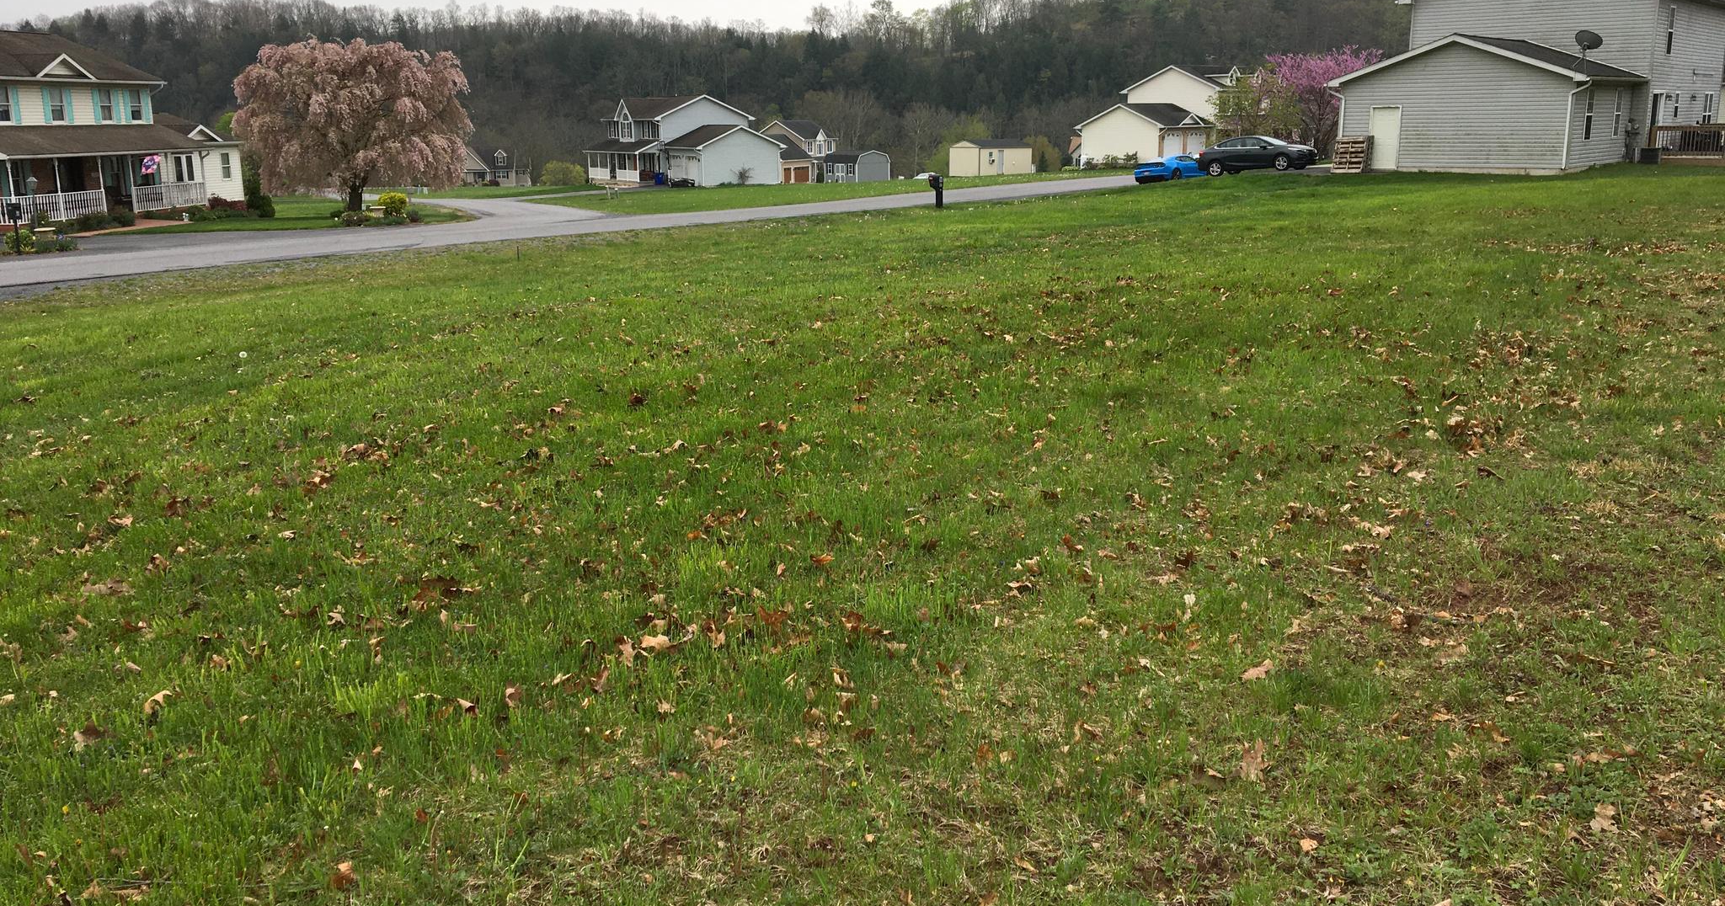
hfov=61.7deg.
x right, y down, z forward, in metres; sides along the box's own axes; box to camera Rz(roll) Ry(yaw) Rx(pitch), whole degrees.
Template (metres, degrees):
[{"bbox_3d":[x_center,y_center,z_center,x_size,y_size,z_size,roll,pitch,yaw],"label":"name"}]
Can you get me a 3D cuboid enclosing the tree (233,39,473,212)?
[{"bbox_3d":[-20.849,-13.465,59.534,9.200,6.947,9.000,-5,14,-18],"label":"tree"}]

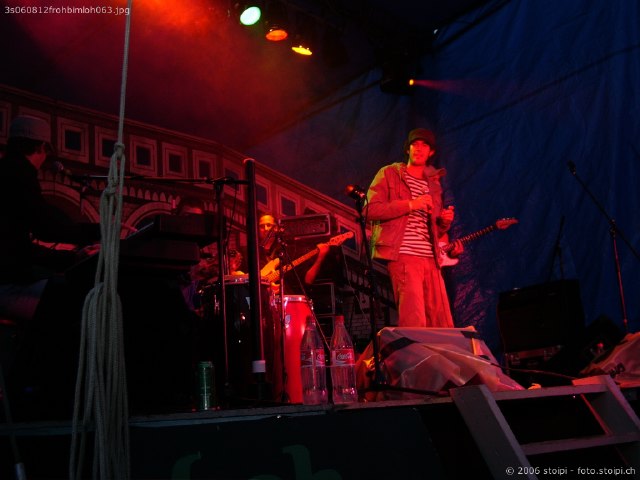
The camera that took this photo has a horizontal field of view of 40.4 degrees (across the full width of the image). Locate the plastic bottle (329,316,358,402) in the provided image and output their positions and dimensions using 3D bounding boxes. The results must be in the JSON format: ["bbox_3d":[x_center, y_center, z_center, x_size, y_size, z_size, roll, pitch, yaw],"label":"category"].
[{"bbox_3d":[0.085,0.443,3.222,0.092,0.324,0.092,-4,-10,0],"label":"plastic bottle"}]

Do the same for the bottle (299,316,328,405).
[{"bbox_3d":[-0.024,0.445,3.223,0.092,0.321,0.092,-4,-10,0],"label":"bottle"}]

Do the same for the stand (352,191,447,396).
[{"bbox_3d":[0.351,0.291,4.770,0.540,1.137,0.550,-10,-12,29],"label":"stand"}]

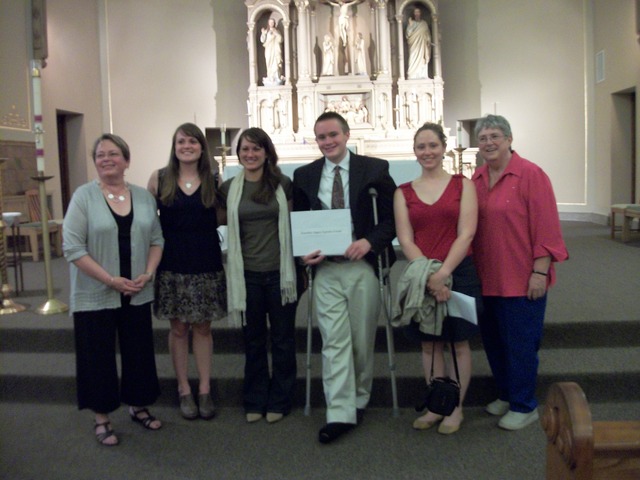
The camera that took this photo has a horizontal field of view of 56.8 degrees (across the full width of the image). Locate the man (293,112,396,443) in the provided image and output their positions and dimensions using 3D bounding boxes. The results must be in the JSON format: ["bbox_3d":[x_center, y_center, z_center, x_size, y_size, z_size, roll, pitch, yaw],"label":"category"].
[{"bbox_3d":[0.132,0.171,3.254,0.550,1.722,0.480,-1,4,8],"label":"man"}]

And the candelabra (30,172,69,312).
[{"bbox_3d":[-2.307,0.030,4.997,0.290,1.144,0.290,-1,4,0],"label":"candelabra"}]

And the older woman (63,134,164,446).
[{"bbox_3d":[-1.143,0.244,3.299,0.520,1.637,0.380,-4,5,-25],"label":"older woman"}]

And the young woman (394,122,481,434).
[{"bbox_3d":[0.639,0.204,3.180,0.460,1.642,0.370,0,5,14],"label":"young woman"}]

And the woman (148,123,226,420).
[{"bbox_3d":[-0.793,0.172,3.536,0.470,1.727,0.320,-2,4,-12],"label":"woman"}]

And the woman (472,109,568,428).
[{"bbox_3d":[1.090,0.168,3.249,0.530,1.681,0.400,2,5,36],"label":"woman"}]

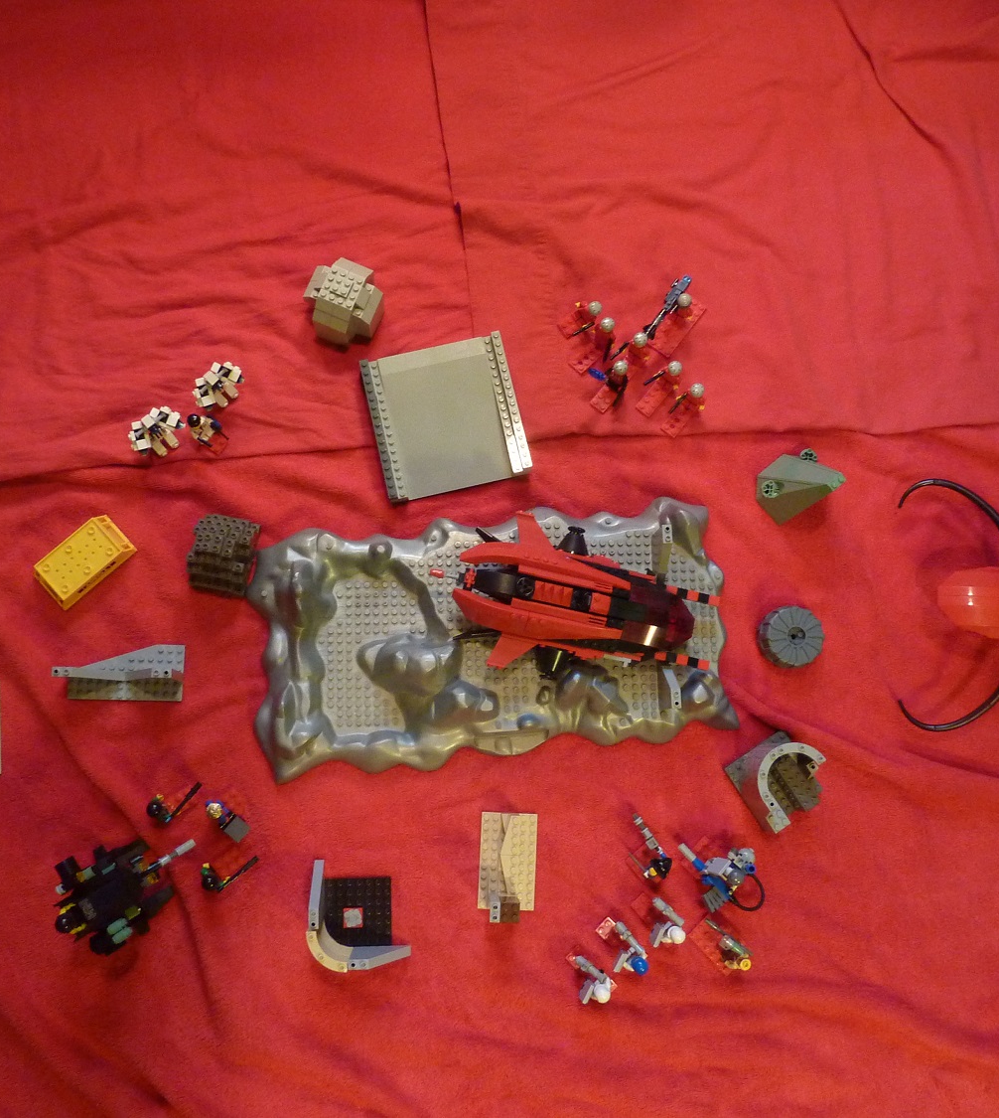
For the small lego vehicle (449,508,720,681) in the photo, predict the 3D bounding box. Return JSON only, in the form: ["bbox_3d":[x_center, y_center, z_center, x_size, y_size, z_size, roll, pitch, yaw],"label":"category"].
[{"bbox_3d":[0.075,0.037,0.911,0.221,0.055,0.131,12,81,1],"label":"small lego vehicle"}]

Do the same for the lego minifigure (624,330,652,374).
[{"bbox_3d":[0.128,-0.192,0.995,0.024,0.043,0.019,34,78,3],"label":"lego minifigure"}]

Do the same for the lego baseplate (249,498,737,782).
[{"bbox_3d":[-0.004,0.064,0.929,0.425,0.056,0.240,-1,79,-5],"label":"lego baseplate"}]

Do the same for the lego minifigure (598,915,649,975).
[{"bbox_3d":[0.100,0.325,0.890,0.044,0.047,0.032,44,79,5],"label":"lego minifigure"}]

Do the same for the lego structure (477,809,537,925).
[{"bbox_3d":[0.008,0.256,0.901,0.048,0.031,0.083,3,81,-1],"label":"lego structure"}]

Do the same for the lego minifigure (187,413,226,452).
[{"bbox_3d":[-0.258,-0.114,0.948,0.030,0.045,0.028,42,82,5],"label":"lego minifigure"}]

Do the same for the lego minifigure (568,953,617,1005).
[{"bbox_3d":[0.075,0.345,0.880,0.037,0.046,0.030,41,82,5],"label":"lego minifigure"}]

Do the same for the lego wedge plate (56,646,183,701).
[{"bbox_3d":[-0.319,0.094,0.903,0.096,0.053,0.048,1,79,-4],"label":"lego wedge plate"}]

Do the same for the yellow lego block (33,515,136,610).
[{"bbox_3d":[-0.363,0.002,0.936,0.081,0.020,0.040,-41,84,-7],"label":"yellow lego block"}]

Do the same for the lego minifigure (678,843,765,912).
[{"bbox_3d":[0.186,0.264,0.907,0.077,0.046,0.052,43,79,4],"label":"lego minifigure"}]

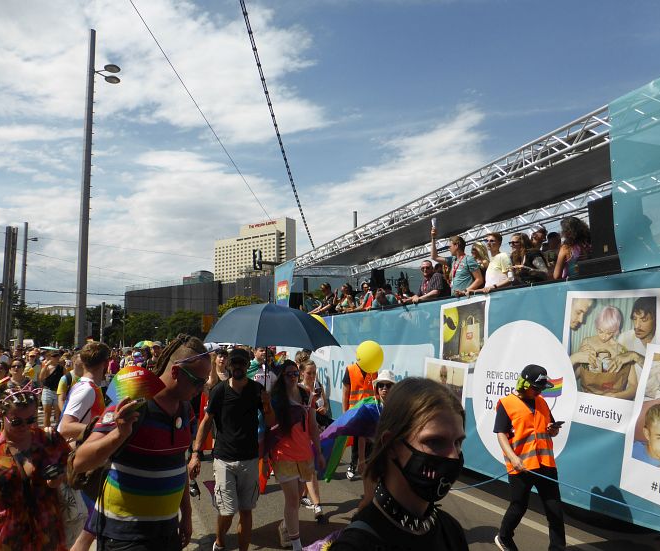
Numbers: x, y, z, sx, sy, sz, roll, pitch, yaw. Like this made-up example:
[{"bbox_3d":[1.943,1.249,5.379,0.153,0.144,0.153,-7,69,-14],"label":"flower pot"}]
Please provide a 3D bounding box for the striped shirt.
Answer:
[{"bbox_3d":[-0.823,0.845,2.240,0.460,0.610,0.320,6,-10,-43],"label":"striped shirt"}]

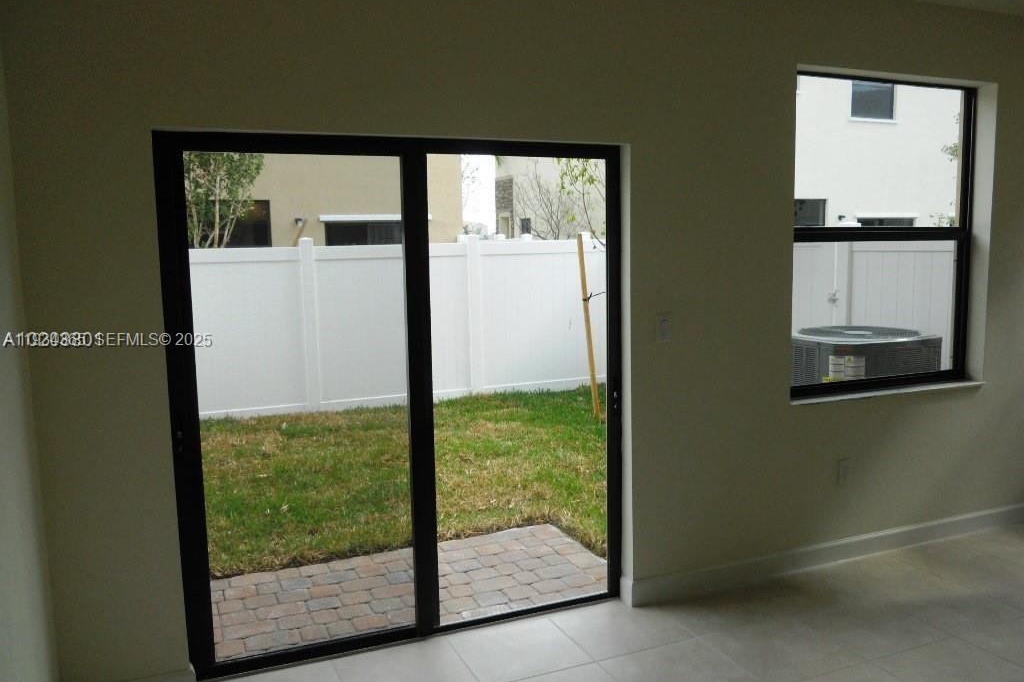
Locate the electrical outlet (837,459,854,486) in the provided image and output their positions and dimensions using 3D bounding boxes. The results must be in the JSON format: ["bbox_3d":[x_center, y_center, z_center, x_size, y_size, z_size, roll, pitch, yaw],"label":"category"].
[{"bbox_3d":[1.640,0.648,4.077,0.076,0.122,0.010,-4,7,-23],"label":"electrical outlet"}]

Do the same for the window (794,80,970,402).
[{"bbox_3d":[1.838,-0.526,4.213,1.290,1.540,0.080,-4,7,-23],"label":"window"}]

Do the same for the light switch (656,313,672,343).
[{"bbox_3d":[0.663,-0.053,3.585,0.078,0.124,0.012,-4,7,-23],"label":"light switch"}]

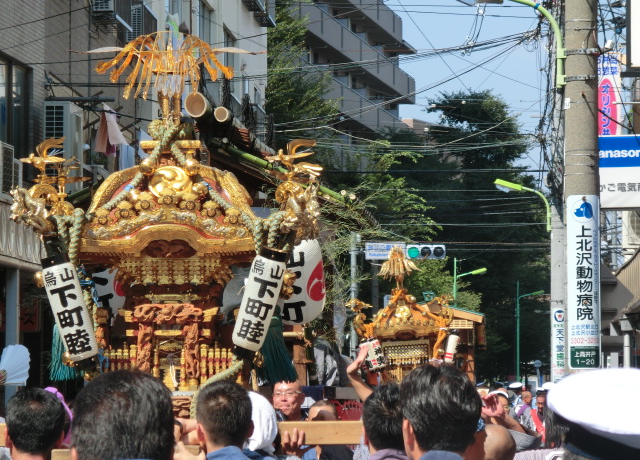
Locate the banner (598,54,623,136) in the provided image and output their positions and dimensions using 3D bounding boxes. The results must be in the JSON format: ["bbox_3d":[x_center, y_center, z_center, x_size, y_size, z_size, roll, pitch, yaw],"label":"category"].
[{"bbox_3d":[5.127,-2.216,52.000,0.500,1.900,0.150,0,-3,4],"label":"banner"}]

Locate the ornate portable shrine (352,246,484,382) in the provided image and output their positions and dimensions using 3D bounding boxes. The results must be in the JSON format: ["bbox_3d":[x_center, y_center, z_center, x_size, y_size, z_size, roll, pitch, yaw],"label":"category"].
[{"bbox_3d":[1.421,1.512,48.000,1.950,2.500,1.900,0,-3,3],"label":"ornate portable shrine"}]

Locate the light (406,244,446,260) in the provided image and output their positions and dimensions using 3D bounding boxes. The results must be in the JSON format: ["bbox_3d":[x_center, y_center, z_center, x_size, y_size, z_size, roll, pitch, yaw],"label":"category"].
[{"bbox_3d":[3.329,0.703,91.300,1.240,0.460,0.350,0,-3,4],"label":"light"}]

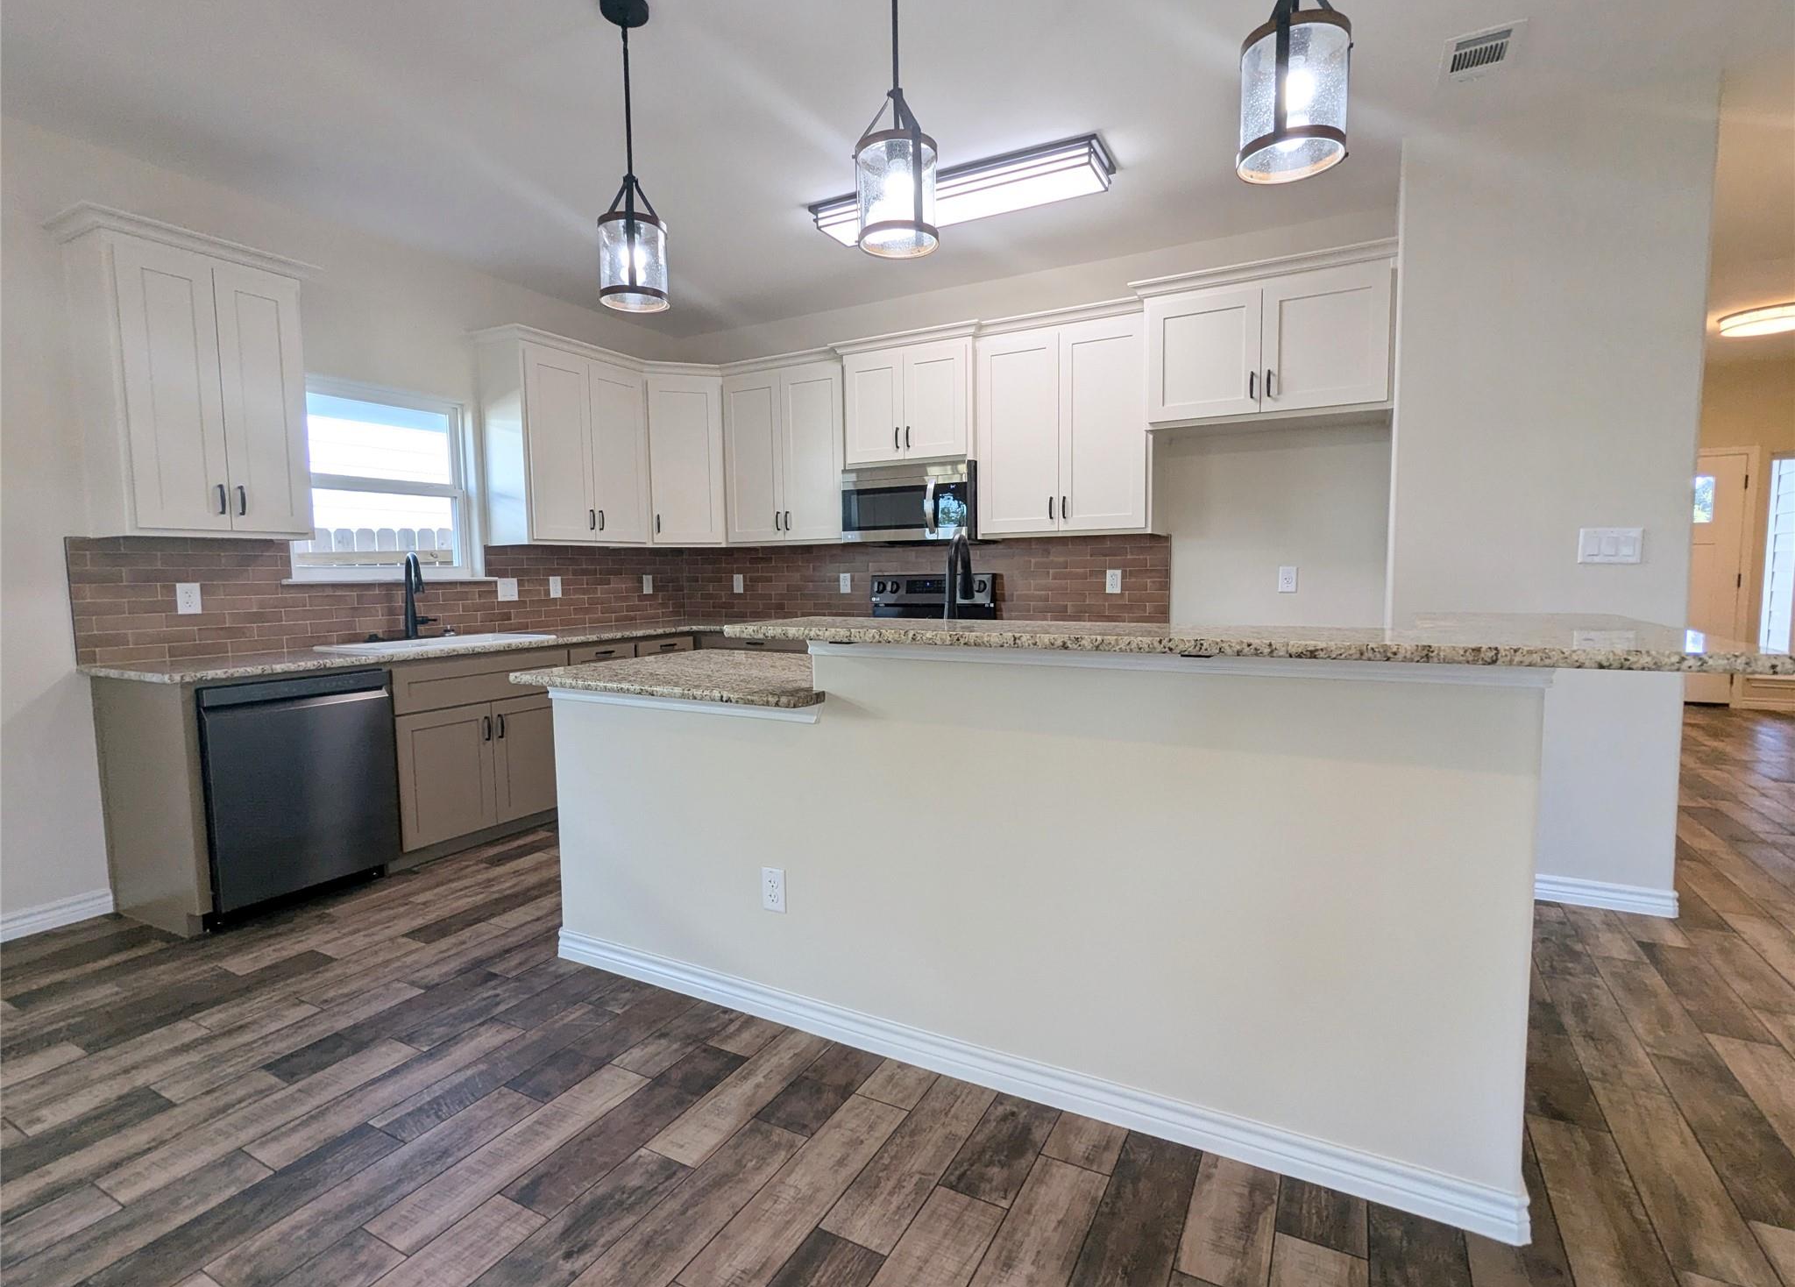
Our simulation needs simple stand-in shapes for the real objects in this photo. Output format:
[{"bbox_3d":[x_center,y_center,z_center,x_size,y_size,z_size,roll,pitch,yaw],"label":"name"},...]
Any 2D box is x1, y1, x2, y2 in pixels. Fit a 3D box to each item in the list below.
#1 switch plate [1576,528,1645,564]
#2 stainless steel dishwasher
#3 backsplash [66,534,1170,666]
[{"bbox_3d":[2.423,-0.330,2.817,0.165,0.118,0.012,2,6,28],"label":"switch plate"},{"bbox_3d":[-2.345,0.537,3.103,0.610,0.835,0.608,2,6,28],"label":"stainless steel dishwasher"},{"bbox_3d":[-0.767,-0.227,3.533,3.184,0.452,3.100,2,6,28],"label":"backsplash"}]

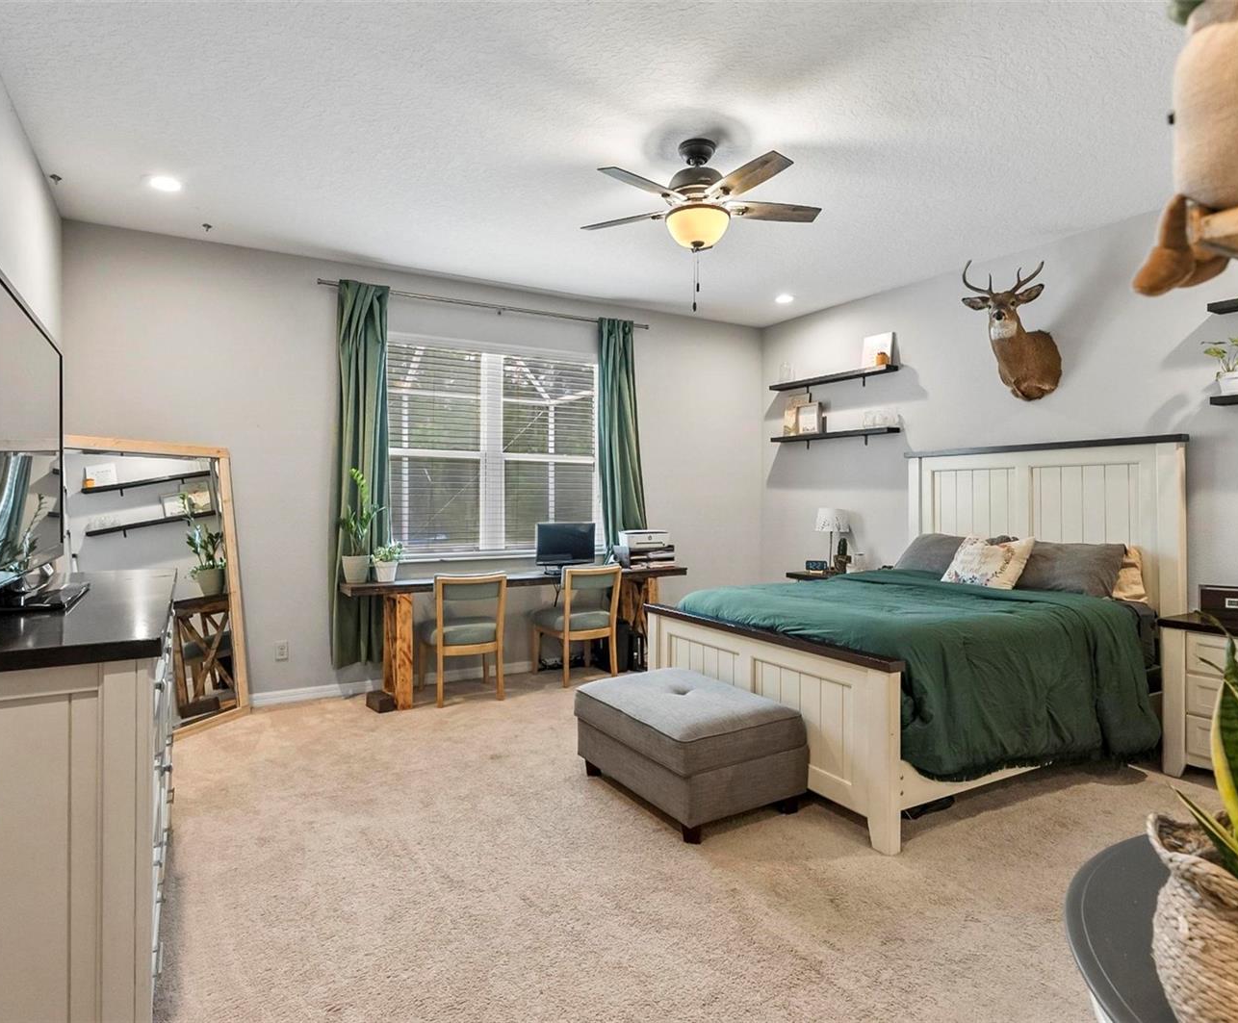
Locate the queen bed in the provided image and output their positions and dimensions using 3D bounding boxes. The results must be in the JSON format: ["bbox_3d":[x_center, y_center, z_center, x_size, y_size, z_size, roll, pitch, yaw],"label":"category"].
[{"bbox_3d":[1.584,0.416,3.808,2.350,1.640,1.720,-1,1,-30],"label":"queen bed"}]

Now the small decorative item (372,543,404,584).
[{"bbox_3d":[-1.506,0.328,4.461,0.205,0.260,0.205,-1,1,-30],"label":"small decorative item"}]

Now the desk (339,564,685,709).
[{"bbox_3d":[-0.656,0.830,4.889,2.430,0.785,0.500,-1,1,-29],"label":"desk"}]

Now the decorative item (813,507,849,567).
[{"bbox_3d":[1.685,0.215,5.430,0.240,0.470,0.240,-1,1,-32],"label":"decorative item"}]

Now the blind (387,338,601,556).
[{"bbox_3d":[-0.955,-0.482,5.255,1.770,1.580,0.070,-1,1,-30],"label":"blind"}]

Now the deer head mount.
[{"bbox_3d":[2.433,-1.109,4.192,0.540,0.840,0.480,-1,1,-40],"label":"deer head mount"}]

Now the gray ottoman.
[{"bbox_3d":[0.299,1.035,3.107,0.600,0.435,0.890,-1,1,-30],"label":"gray ottoman"}]

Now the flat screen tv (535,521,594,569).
[{"bbox_3d":[-0.384,0.246,4.910,0.450,0.370,0.160,-1,1,-29],"label":"flat screen tv"}]

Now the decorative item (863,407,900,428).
[{"bbox_3d":[1.980,-0.710,5.150,0.090,0.140,0.260,-1,1,-32],"label":"decorative item"}]

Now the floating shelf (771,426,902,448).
[{"bbox_3d":[1.770,-0.597,5.723,0.170,0.100,1.250,-1,1,-30],"label":"floating shelf"}]

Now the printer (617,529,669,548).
[{"bbox_3d":[0.196,0.210,5.300,0.380,0.140,0.220,-1,1,-29],"label":"printer"}]

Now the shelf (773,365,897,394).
[{"bbox_3d":[1.758,-1.067,5.732,0.170,0.100,1.250,-1,1,-30],"label":"shelf"}]

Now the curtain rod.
[{"bbox_3d":[-0.856,-1.513,5.064,2.510,0.050,0.090,-1,1,-29],"label":"curtain rod"}]

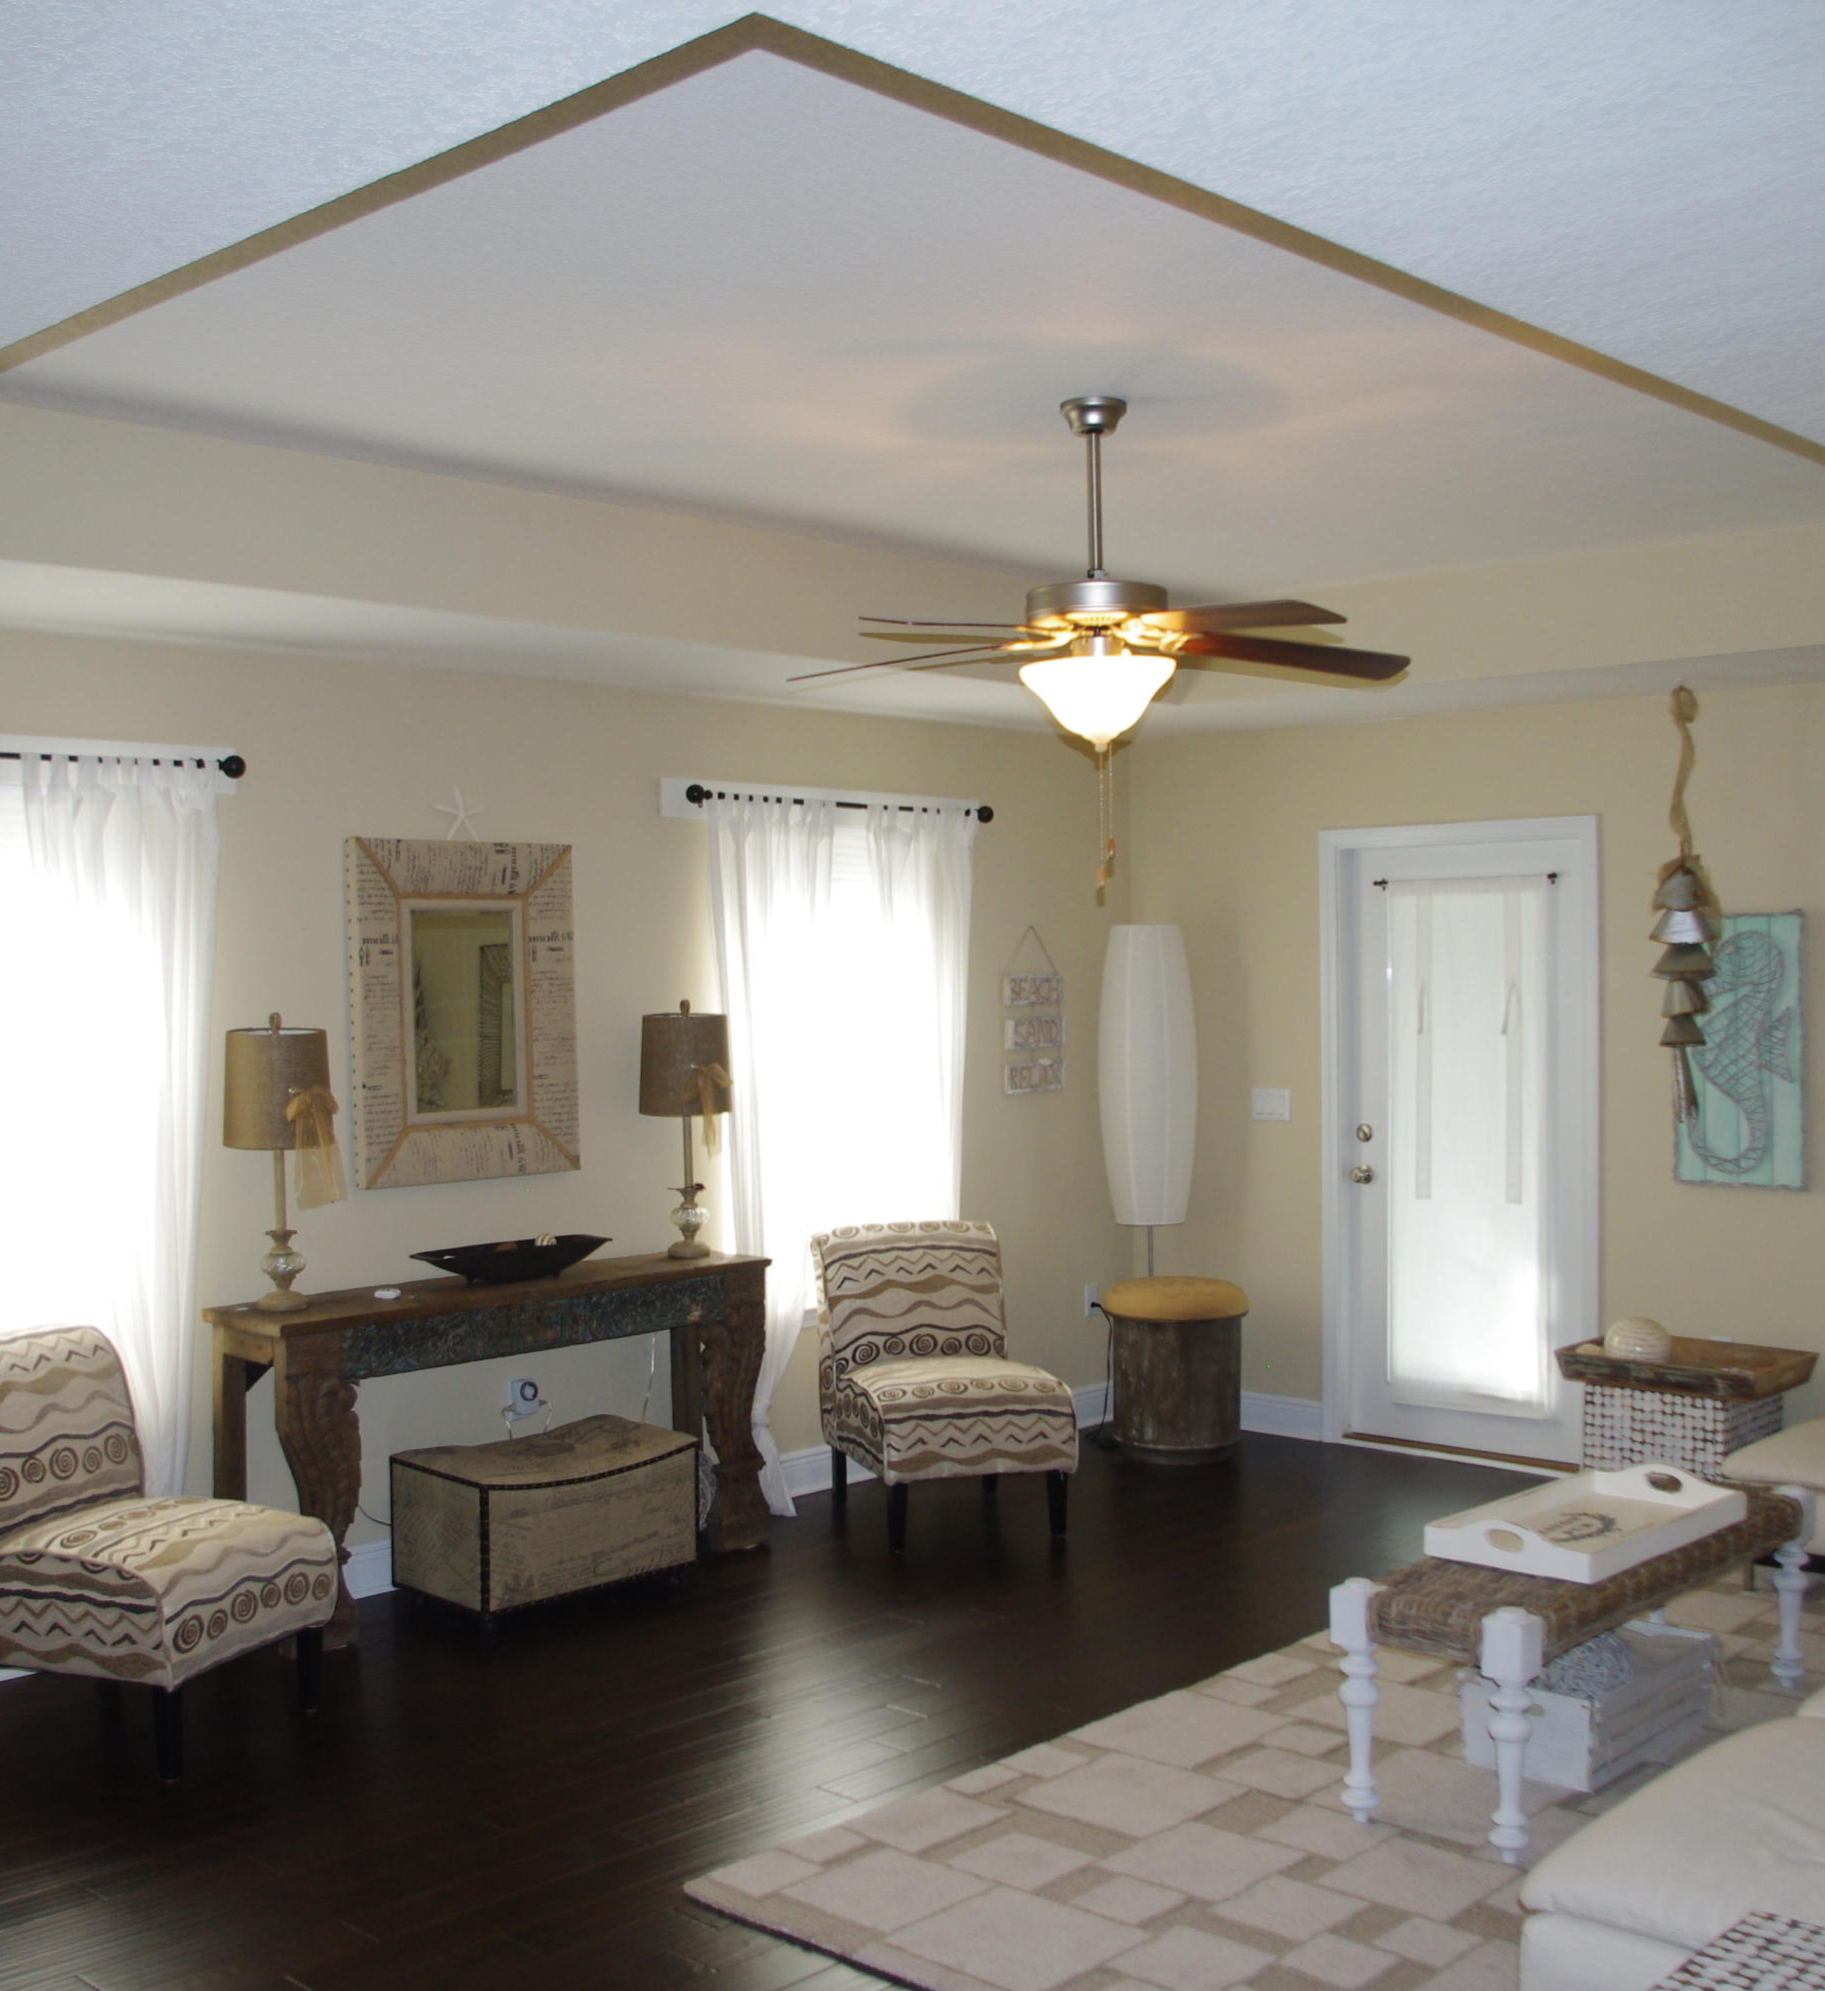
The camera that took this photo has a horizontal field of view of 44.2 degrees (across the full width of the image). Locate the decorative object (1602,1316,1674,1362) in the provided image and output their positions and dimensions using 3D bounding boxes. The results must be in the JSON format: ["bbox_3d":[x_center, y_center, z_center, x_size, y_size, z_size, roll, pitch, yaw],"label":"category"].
[{"bbox_3d":[2.102,1.023,6.502,0.205,0.195,0.205,0,1,44],"label":"decorative object"}]

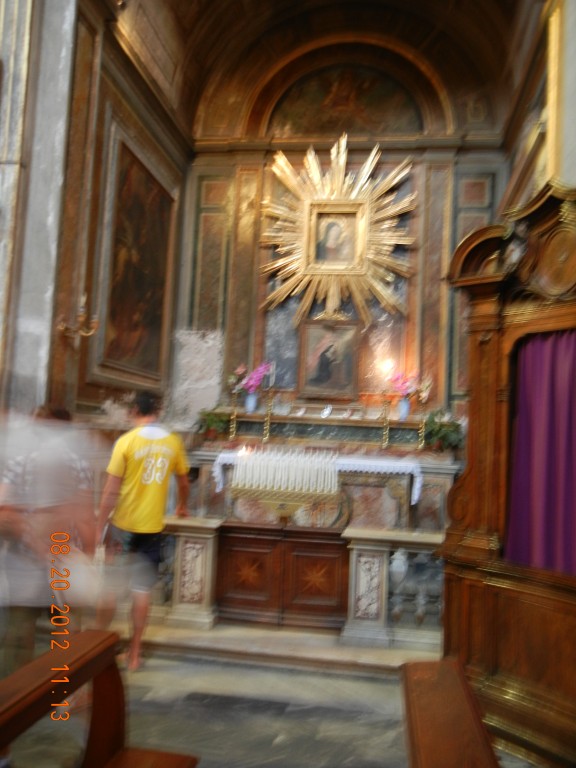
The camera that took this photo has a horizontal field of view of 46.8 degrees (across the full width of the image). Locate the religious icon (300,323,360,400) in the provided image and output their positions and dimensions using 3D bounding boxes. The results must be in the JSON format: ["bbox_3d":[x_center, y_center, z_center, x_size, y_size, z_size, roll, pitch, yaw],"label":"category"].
[{"bbox_3d":[0.453,-0.251,7.386,0.660,0.860,0.080,3,-4,9],"label":"religious icon"}]

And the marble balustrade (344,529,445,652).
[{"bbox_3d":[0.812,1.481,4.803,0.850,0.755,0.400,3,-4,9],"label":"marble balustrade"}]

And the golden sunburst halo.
[{"bbox_3d":[0.539,-1.762,7.535,1.750,2.180,0.220,3,-4,9],"label":"golden sunburst halo"}]

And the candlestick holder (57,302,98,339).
[{"bbox_3d":[-1.568,-0.458,4.952,0.200,0.260,0.420,3,-4,9],"label":"candlestick holder"}]

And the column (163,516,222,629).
[{"bbox_3d":[-0.697,1.407,5.041,0.365,0.750,0.370,3,-4,9],"label":"column"}]

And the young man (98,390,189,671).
[{"bbox_3d":[-0.958,0.935,4.432,0.550,1.770,0.400,4,-4,-7],"label":"young man"}]

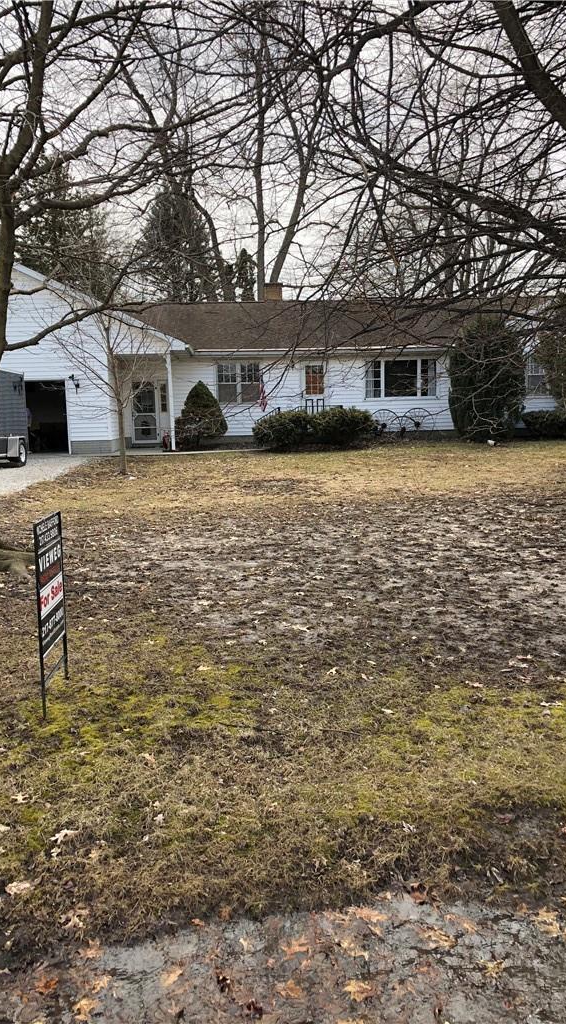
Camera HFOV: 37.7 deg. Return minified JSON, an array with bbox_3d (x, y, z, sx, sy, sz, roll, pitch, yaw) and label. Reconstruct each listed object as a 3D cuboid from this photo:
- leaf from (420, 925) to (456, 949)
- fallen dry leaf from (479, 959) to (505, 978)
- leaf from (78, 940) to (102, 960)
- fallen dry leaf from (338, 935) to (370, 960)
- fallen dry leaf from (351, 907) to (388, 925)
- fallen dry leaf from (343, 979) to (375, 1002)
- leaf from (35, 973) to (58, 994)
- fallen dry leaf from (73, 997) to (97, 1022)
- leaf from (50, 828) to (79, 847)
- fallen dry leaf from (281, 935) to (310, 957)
[{"bbox_3d":[0.457,1.282,2.486,0.075,0.015,0.126,-7,10,-39],"label":"leaf"},{"bbox_3d":[0.652,1.415,2.567,0.085,0.018,0.085,-1,7,0],"label":"fallen dry leaf"},{"bbox_3d":[-0.573,1.305,2.469,0.075,0.015,0.076,-1,8,0],"label":"leaf"},{"bbox_3d":[0.231,1.412,2.681,0.075,0.015,0.125,-7,9,-37],"label":"fallen dry leaf"},{"bbox_3d":[0.271,1.270,2.607,0.119,0.015,0.057,3,9,31],"label":"fallen dry leaf"},{"bbox_3d":[0.228,1.435,2.487,0.090,0.018,0.090,-1,7,0],"label":"fallen dry leaf"},{"bbox_3d":[-0.663,1.326,2.326,0.069,0.015,0.070,-1,8,0],"label":"leaf"},{"bbox_3d":[-0.535,1.337,2.229,0.059,0.015,0.075,-1,8,0],"label":"fallen dry leaf"},{"bbox_3d":[-0.877,1.303,3.327,0.110,0.025,0.085,-1,7,0],"label":"leaf"},{"bbox_3d":[0.037,1.293,2.471,0.084,0.015,0.088,-1,8,0],"label":"fallen dry leaf"}]

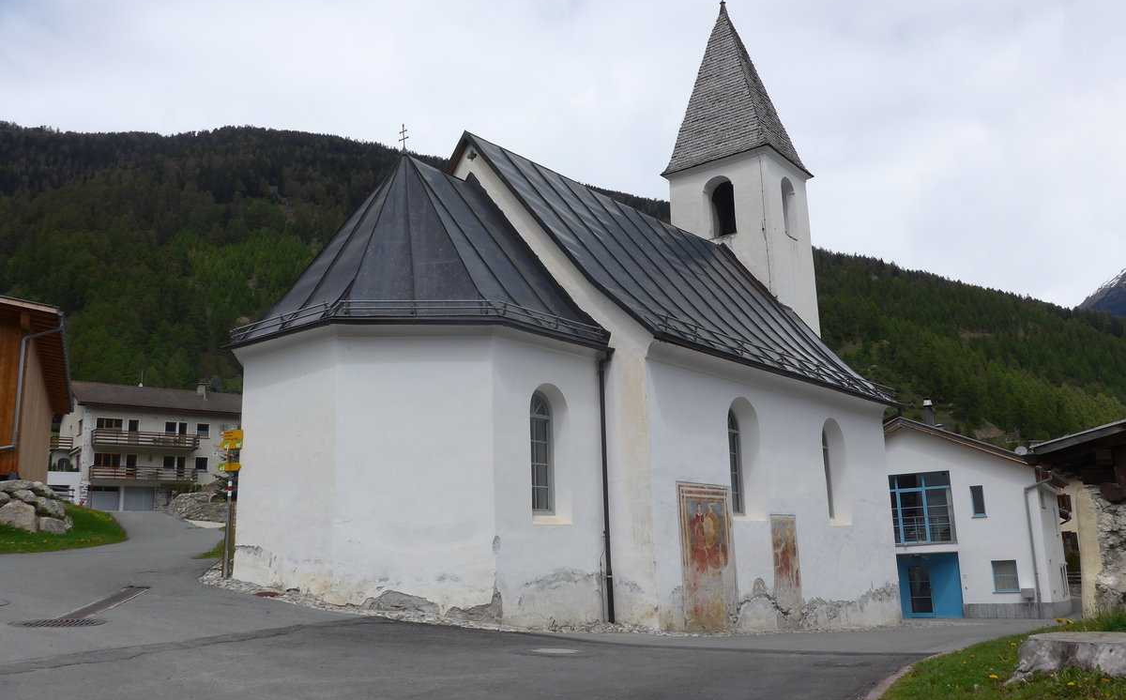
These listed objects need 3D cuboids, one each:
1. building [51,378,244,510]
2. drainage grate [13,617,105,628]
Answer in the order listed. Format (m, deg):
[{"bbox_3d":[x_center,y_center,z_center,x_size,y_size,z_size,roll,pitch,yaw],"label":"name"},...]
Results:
[{"bbox_3d":[-35.416,8.604,80.747,13.200,11.044,11.300,8,-16,-35],"label":"building"},{"bbox_3d":[-4.339,2.371,8.119,0.820,0.050,0.820,0,-11,0],"label":"drainage grate"}]

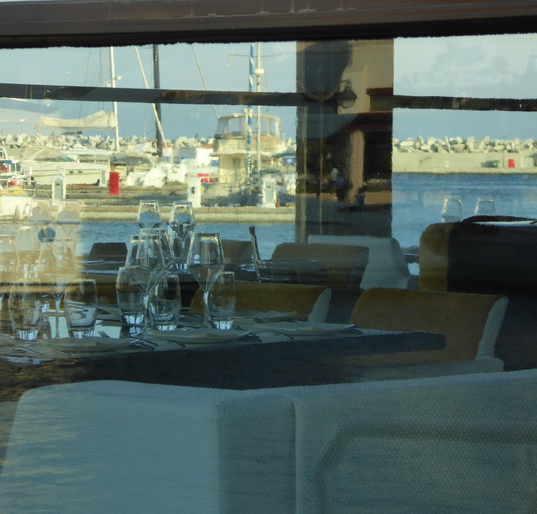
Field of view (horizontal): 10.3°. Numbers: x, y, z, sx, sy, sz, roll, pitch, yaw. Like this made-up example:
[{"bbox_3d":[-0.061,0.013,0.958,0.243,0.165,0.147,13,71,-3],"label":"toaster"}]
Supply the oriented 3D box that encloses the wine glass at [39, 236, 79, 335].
[{"bbox_3d":[-0.479,0.070,6.821,0.088,0.228,0.088,0,2,0],"label":"wine glass"}]

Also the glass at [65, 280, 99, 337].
[{"bbox_3d":[-0.425,0.119,6.803,0.076,0.131,0.076,0,2,0],"label":"glass"}]

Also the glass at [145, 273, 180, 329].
[{"bbox_3d":[-0.246,0.108,7.086,0.076,0.131,0.076,0,2,0],"label":"glass"}]

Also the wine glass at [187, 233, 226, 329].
[{"bbox_3d":[-0.149,0.055,7.195,0.088,0.228,0.088,0,2,0],"label":"wine glass"}]

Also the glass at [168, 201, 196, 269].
[{"bbox_3d":[-0.300,-0.077,10.445,0.088,0.228,0.088,0,2,0],"label":"glass"}]

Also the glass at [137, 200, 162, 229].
[{"bbox_3d":[-0.421,-0.084,10.595,0.088,0.228,0.088,0,2,0],"label":"glass"}]

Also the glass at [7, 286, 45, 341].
[{"bbox_3d":[-0.549,0.122,6.740,0.076,0.131,0.076,0,2,0],"label":"glass"}]

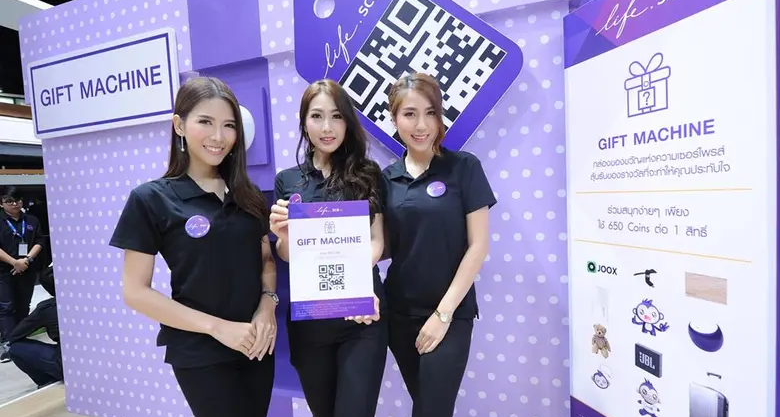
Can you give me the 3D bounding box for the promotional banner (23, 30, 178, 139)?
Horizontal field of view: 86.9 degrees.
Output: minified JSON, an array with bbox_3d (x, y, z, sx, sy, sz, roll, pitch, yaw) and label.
[{"bbox_3d":[-1.591,-0.655,2.264,1.119,0.440,0.042,-2,3,20],"label":"promotional banner"}]

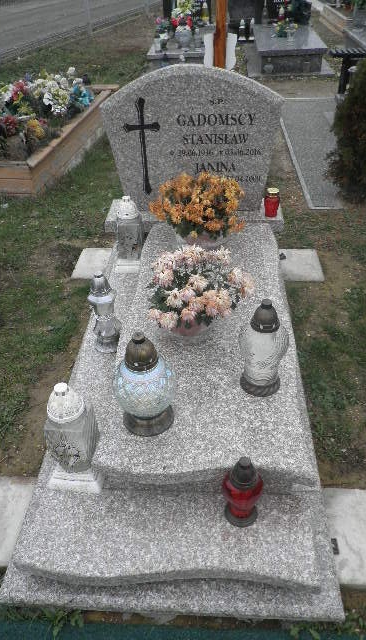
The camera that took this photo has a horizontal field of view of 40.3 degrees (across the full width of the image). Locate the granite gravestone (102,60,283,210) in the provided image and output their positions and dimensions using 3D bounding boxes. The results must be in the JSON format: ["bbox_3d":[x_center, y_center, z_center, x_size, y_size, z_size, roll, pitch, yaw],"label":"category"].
[{"bbox_3d":[0.045,-0.911,2.575,0.889,0.720,0.085,1,38,4],"label":"granite gravestone"}]

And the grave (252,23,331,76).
[{"bbox_3d":[1.270,-3.414,6.266,0.920,0.300,1.962,1,39,4],"label":"grave"}]

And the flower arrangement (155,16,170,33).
[{"bbox_3d":[-0.243,-3.504,5.919,0.175,0.200,0.170,1,38,4],"label":"flower arrangement"}]

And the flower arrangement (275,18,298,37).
[{"bbox_3d":[1.274,-3.650,6.225,0.249,0.179,0.212,1,39,4],"label":"flower arrangement"}]

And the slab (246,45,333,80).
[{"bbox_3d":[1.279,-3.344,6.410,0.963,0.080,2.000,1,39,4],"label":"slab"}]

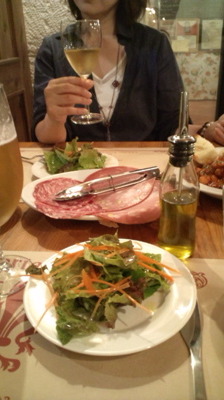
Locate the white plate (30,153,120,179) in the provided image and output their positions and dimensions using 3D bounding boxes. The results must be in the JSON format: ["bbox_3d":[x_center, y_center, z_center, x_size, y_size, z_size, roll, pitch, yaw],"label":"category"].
[{"bbox_3d":[-0.076,-0.064,0.672,0.172,0.020,0.172,-2,25,0],"label":"white plate"}]

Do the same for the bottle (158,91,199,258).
[{"bbox_3d":[0.079,-0.024,0.372,0.045,0.192,0.045,-2,25,1],"label":"bottle"}]

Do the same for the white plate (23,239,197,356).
[{"bbox_3d":[-0.001,0.094,0.334,0.172,0.020,0.172,-2,25,1],"label":"white plate"}]

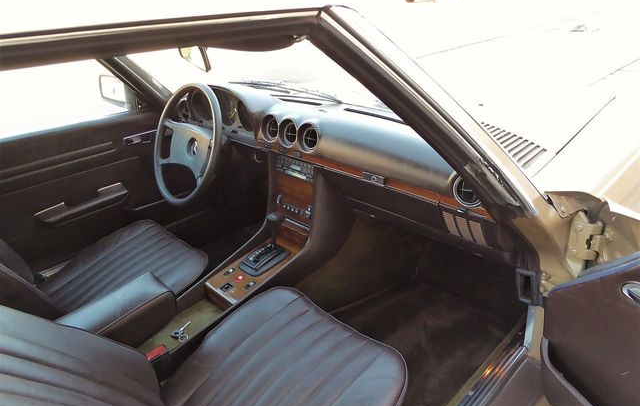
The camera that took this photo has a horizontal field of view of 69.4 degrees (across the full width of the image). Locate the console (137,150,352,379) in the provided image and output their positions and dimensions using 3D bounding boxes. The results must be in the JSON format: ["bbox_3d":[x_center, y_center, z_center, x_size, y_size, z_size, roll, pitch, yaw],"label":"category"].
[{"bbox_3d":[-0.278,0.143,1.370,0.240,0.420,0.720,21,35,41],"label":"console"}]

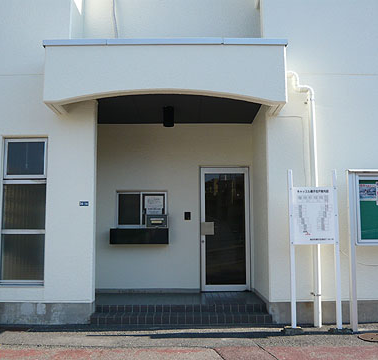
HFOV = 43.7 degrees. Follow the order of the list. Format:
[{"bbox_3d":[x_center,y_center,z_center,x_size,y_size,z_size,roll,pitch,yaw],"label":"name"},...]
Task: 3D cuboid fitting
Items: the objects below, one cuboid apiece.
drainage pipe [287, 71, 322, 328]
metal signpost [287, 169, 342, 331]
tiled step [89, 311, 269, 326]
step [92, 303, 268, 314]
[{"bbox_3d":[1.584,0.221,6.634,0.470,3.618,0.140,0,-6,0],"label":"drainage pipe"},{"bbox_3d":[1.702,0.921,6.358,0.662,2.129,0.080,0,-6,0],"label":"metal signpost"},{"bbox_3d":[-0.105,1.982,6.748,2.539,0.107,0.350,0,-6,0],"label":"tiled step"},{"bbox_3d":[-0.104,1.917,7.108,2.534,0.108,0.340,0,-6,0],"label":"step"}]

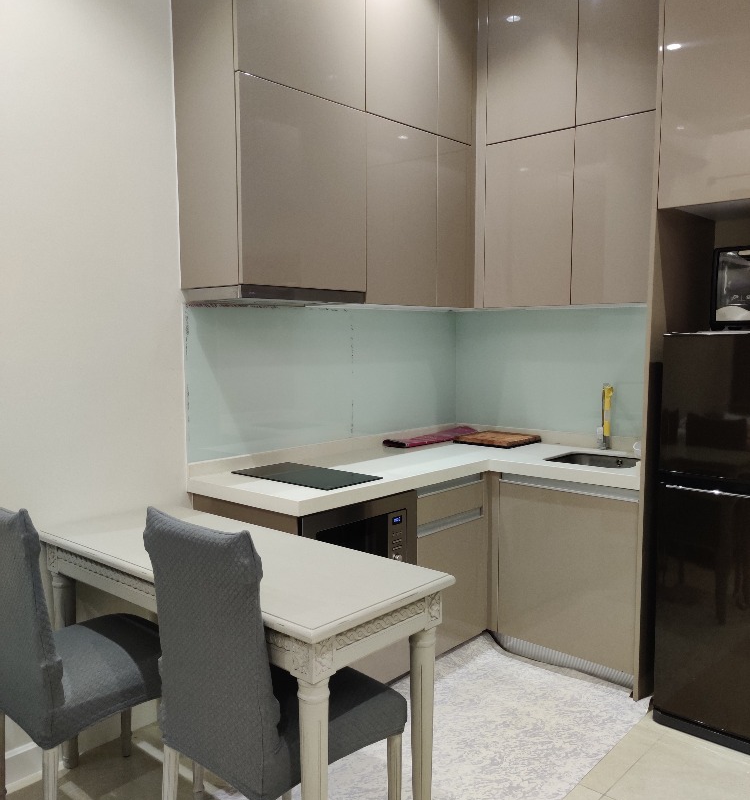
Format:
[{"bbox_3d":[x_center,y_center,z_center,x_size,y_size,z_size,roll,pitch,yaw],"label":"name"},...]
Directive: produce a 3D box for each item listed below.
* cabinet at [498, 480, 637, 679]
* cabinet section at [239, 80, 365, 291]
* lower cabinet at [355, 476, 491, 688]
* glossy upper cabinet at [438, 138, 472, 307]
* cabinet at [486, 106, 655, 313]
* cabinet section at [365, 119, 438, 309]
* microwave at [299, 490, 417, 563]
[{"bbox_3d":[0.937,0.654,3.345,0.632,0.714,0.566,4,7,41],"label":"cabinet"},{"bbox_3d":[-0.374,-0.761,2.936,0.359,0.694,0.620,4,7,41],"label":"cabinet section"},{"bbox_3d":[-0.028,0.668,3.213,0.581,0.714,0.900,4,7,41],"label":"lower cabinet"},{"bbox_3d":[0.232,-0.791,3.579,0.331,0.731,0.260,4,7,41],"label":"glossy upper cabinet"},{"bbox_3d":[0.929,-0.776,3.388,0.866,0.731,0.321,4,7,41],"label":"cabinet"},{"bbox_3d":[-0.016,-0.774,3.345,0.359,0.740,0.466,4,7,41],"label":"cabinet section"},{"bbox_3d":[-0.196,0.537,2.887,0.422,0.385,0.598,4,7,41],"label":"microwave"}]

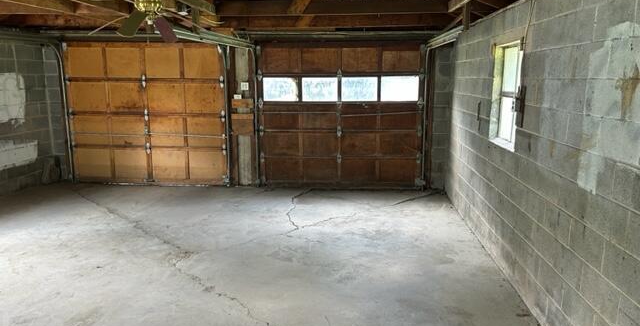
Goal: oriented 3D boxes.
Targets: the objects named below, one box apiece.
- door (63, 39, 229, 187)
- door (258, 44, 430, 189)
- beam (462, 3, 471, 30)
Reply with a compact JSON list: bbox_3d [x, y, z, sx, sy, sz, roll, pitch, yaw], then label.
[{"bbox_3d":[-2.638,-0.717,7.363,2.460,2.130,0.070,1,10,5],"label":"door"},{"bbox_3d":[0.310,-0.663,7.106,2.440,2.130,0.070,1,10,5],"label":"door"},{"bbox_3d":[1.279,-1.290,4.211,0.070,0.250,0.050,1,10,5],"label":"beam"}]

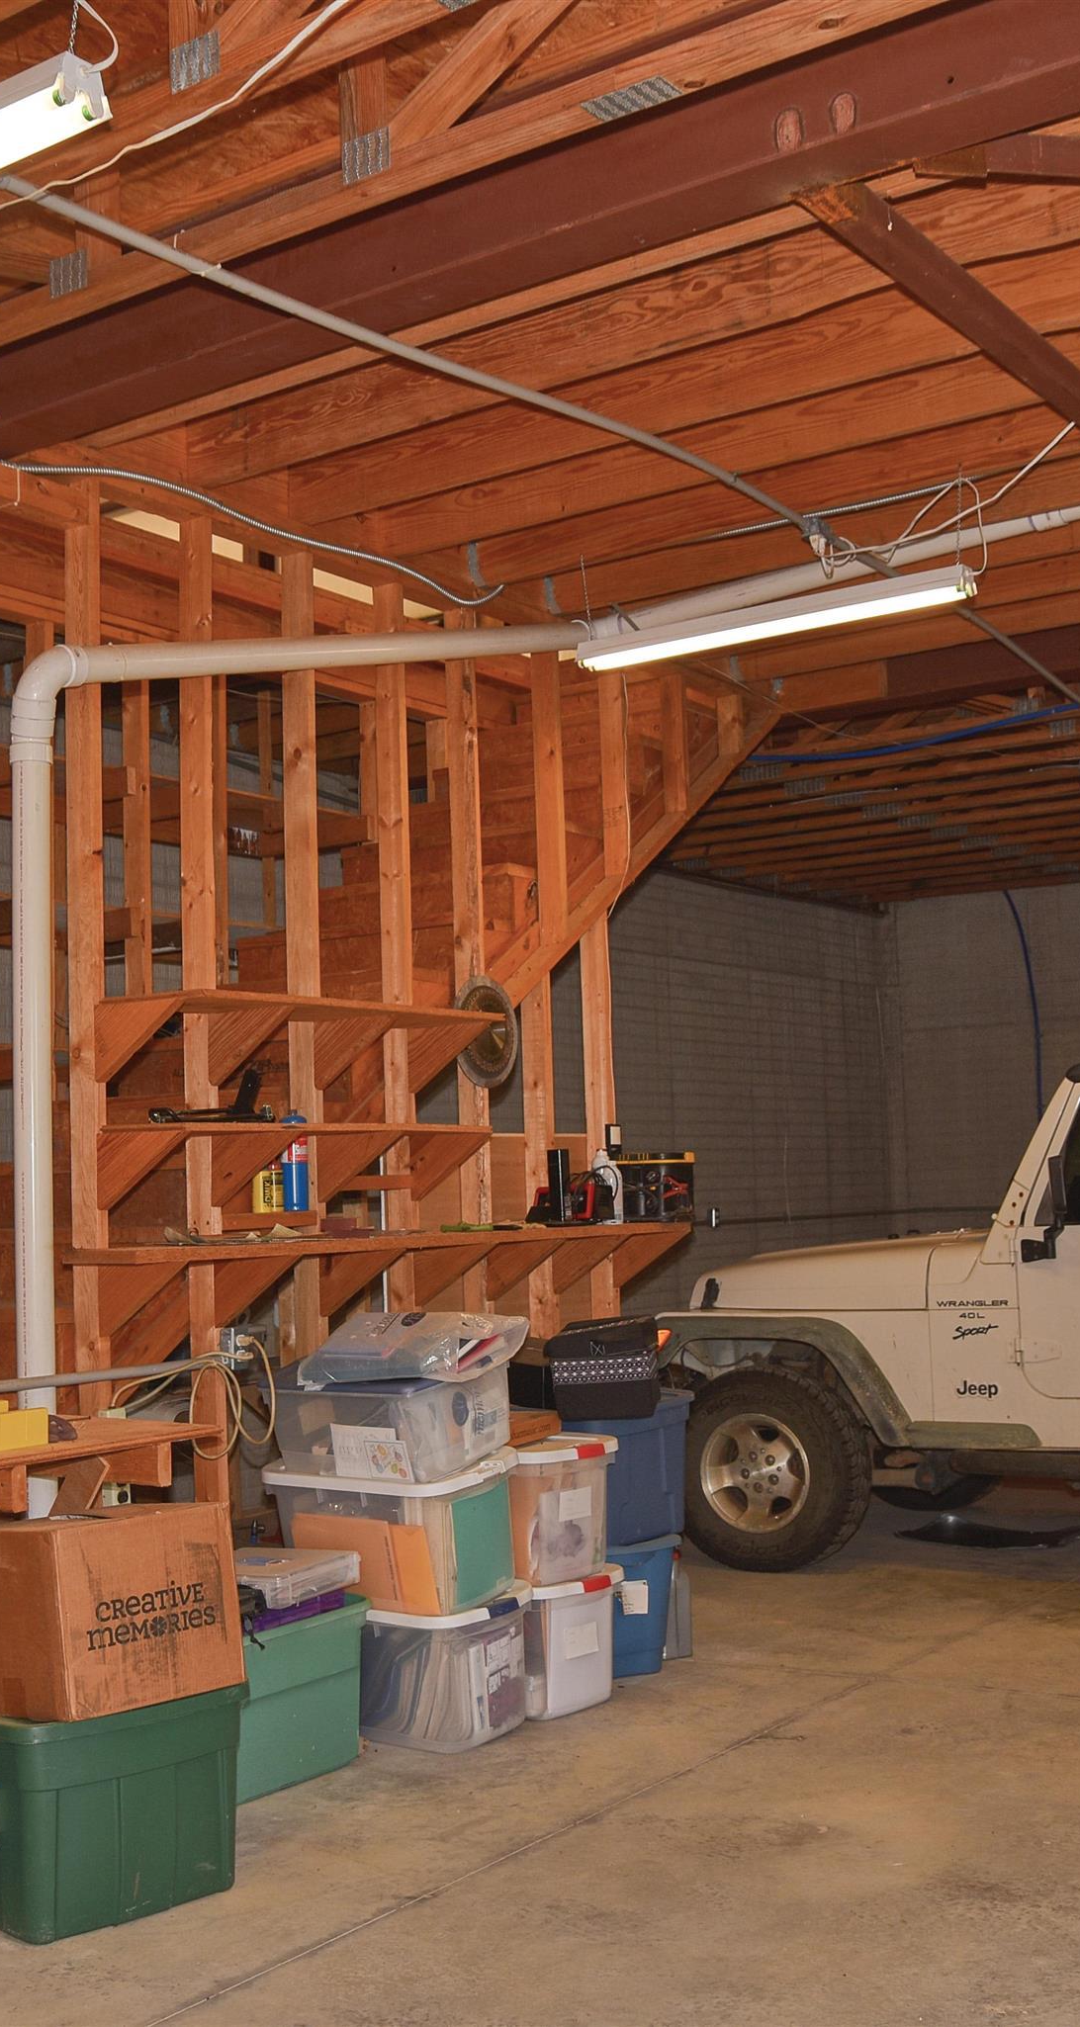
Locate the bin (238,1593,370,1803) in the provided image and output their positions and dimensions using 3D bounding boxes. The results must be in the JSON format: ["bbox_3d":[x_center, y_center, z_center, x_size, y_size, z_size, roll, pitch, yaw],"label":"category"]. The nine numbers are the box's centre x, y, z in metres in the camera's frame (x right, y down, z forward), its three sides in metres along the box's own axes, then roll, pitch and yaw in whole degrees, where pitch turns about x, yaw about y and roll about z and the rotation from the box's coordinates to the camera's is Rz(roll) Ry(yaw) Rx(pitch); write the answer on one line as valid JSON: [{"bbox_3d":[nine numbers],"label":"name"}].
[{"bbox_3d":[-0.722,1.611,4.775,0.400,0.355,0.570,-5,-5,36],"label":"bin"}]

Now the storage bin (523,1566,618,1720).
[{"bbox_3d":[-0.128,1.671,5.433,0.580,0.350,0.410,-5,-6,35],"label":"storage bin"}]

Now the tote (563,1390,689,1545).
[{"bbox_3d":[0.115,1.278,5.690,0.570,0.400,0.410,-6,-6,39],"label":"tote"}]

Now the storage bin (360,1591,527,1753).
[{"bbox_3d":[-0.352,1.635,5.101,0.580,0.335,0.410,-4,-5,31],"label":"storage bin"}]

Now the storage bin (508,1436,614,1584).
[{"bbox_3d":[-0.089,1.315,5.346,0.520,0.335,0.370,-5,-5,36],"label":"storage bin"}]

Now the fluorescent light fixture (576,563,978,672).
[{"bbox_3d":[0.644,-1.113,5.774,1.230,0.090,0.120,-5,-5,35],"label":"fluorescent light fixture"}]

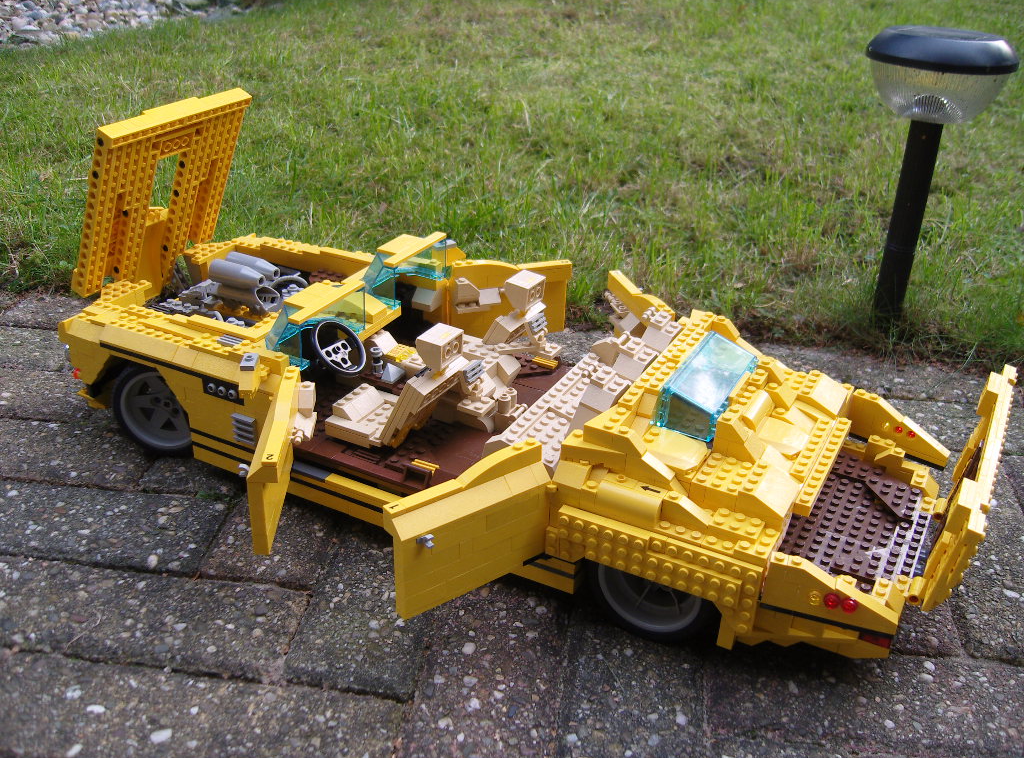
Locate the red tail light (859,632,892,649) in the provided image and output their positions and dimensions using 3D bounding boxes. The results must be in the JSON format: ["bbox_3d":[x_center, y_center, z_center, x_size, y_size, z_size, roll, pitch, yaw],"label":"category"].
[{"bbox_3d":[0.173,0.121,0.475,0.015,0.006,0.009,10,30,17],"label":"red tail light"}]

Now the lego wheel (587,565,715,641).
[{"bbox_3d":[0.078,0.100,0.529,0.069,0.069,0.036,15,32,25],"label":"lego wheel"}]

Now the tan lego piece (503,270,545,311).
[{"bbox_3d":[0.009,-0.058,0.662,0.018,0.016,0.024,19,34,23],"label":"tan lego piece"}]

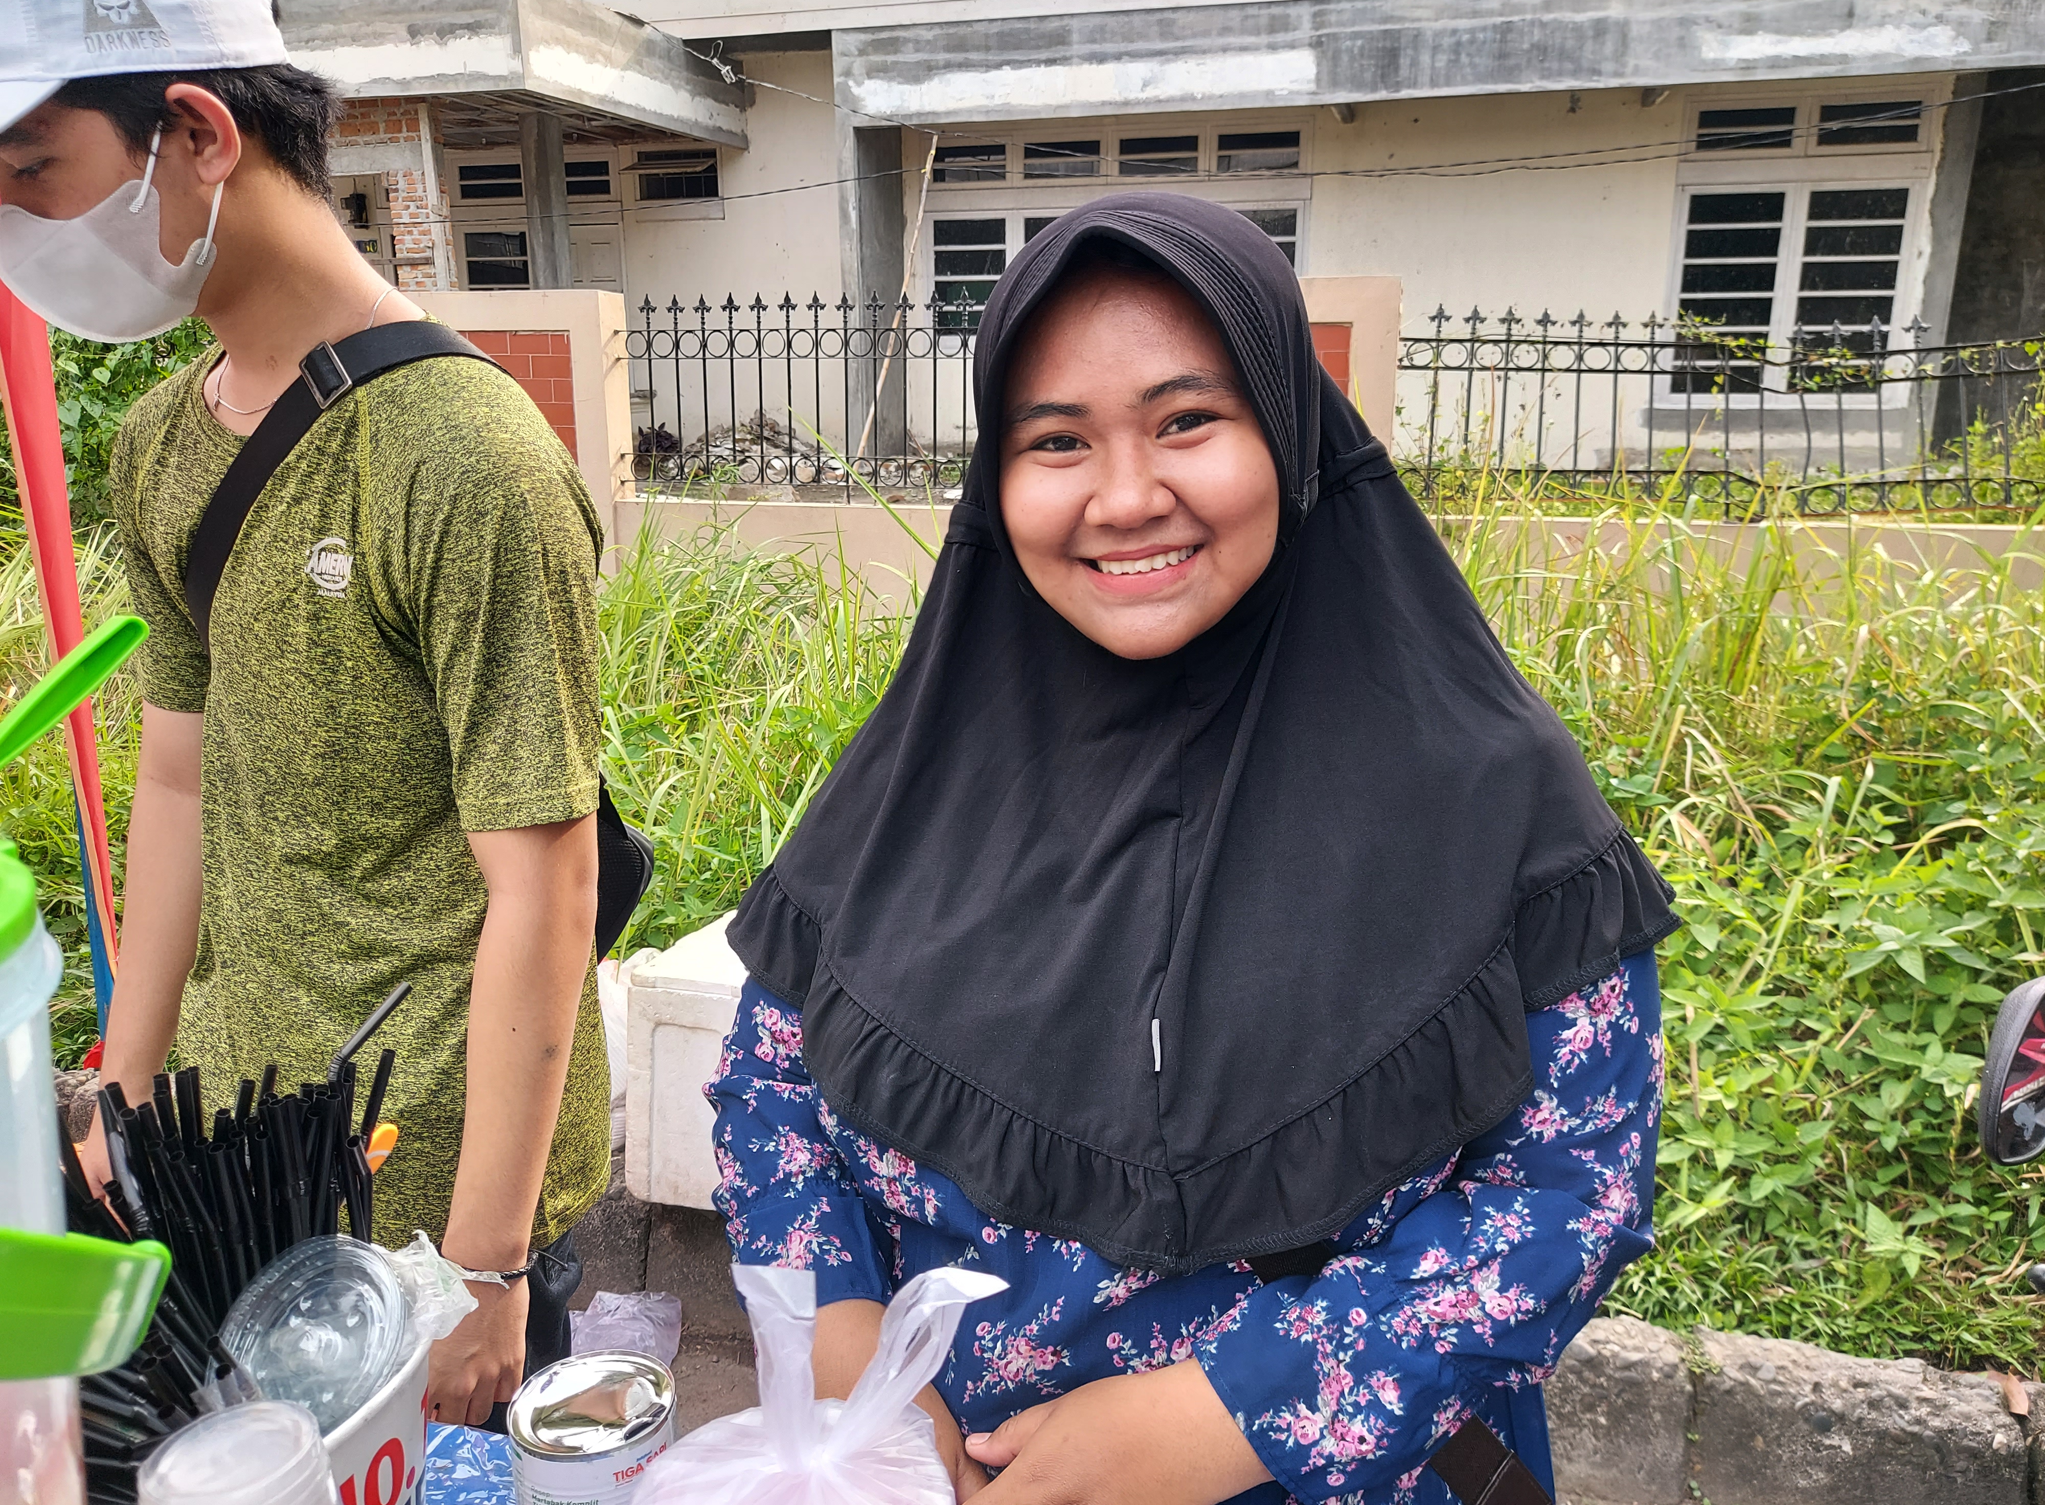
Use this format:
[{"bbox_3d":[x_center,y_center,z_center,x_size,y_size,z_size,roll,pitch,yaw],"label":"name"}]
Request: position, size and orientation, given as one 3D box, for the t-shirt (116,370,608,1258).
[{"bbox_3d":[-0.495,0.022,1.090,0.440,0.640,0.290,8,14,35],"label":"t-shirt"}]

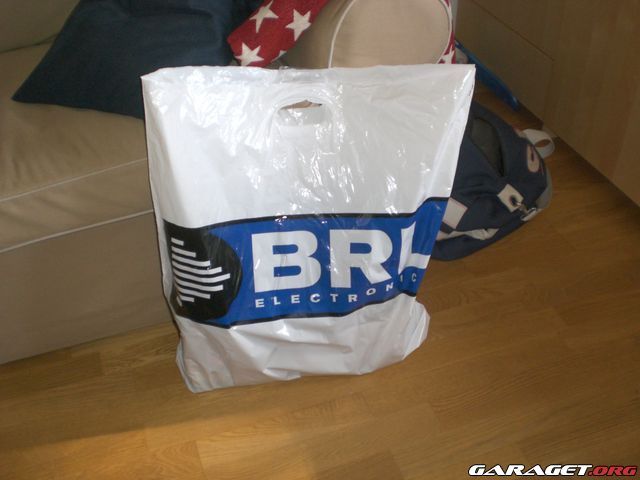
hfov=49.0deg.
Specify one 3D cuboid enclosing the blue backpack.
[{"bbox_3d":[0.350,-0.177,1.716,0.450,0.210,0.340,-23,42,-21],"label":"blue backpack"}]

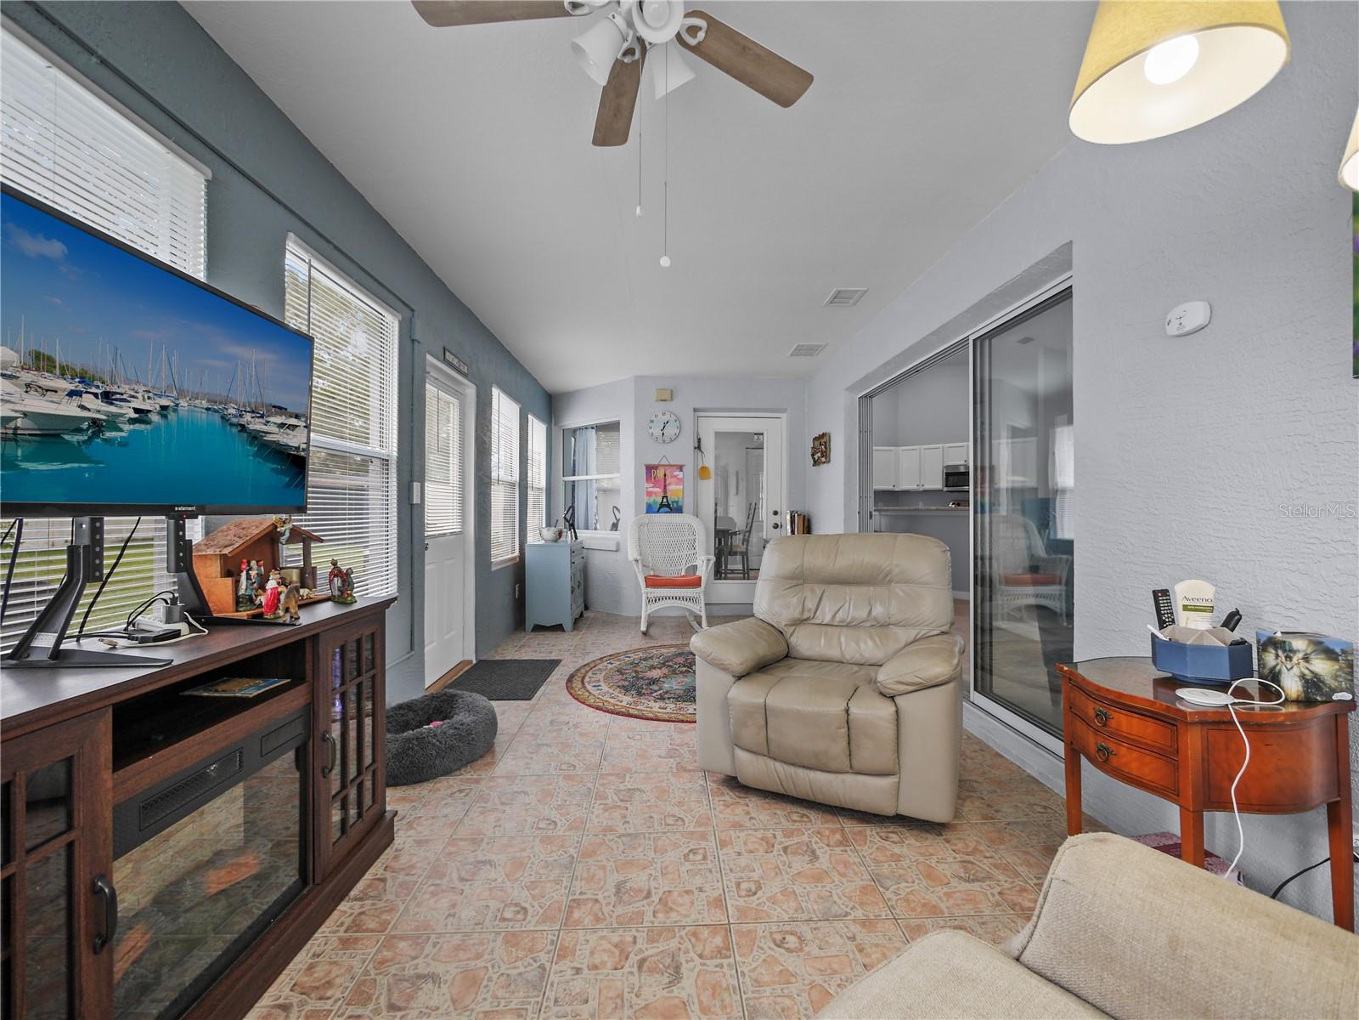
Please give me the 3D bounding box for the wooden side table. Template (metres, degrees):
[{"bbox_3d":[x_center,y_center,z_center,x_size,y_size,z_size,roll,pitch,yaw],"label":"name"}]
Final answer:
[{"bbox_3d":[1.323,0.800,1.430,0.490,0.710,0.470,0,0,-2],"label":"wooden side table"}]

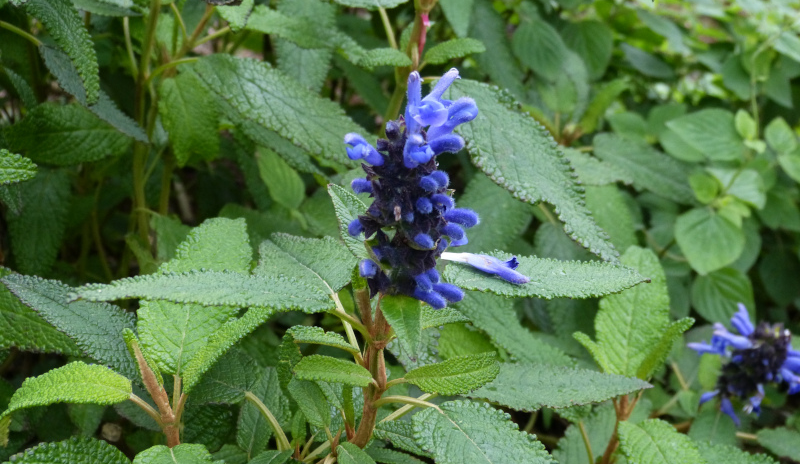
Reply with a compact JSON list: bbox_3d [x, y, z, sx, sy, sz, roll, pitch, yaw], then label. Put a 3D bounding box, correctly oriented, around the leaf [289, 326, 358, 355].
[{"bbox_3d":[-0.030,0.043,0.505,0.034,0.007,0.013,17,14,-36],"label":"leaf"}]

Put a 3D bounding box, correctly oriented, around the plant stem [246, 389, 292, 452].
[{"bbox_3d":[-0.053,0.076,0.522,0.008,0.031,0.006,-38,-10,0],"label":"plant stem"}]

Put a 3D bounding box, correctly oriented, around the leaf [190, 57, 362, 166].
[{"bbox_3d":[-0.062,-0.060,0.635,0.112,0.013,0.040,25,39,27],"label":"leaf"}]

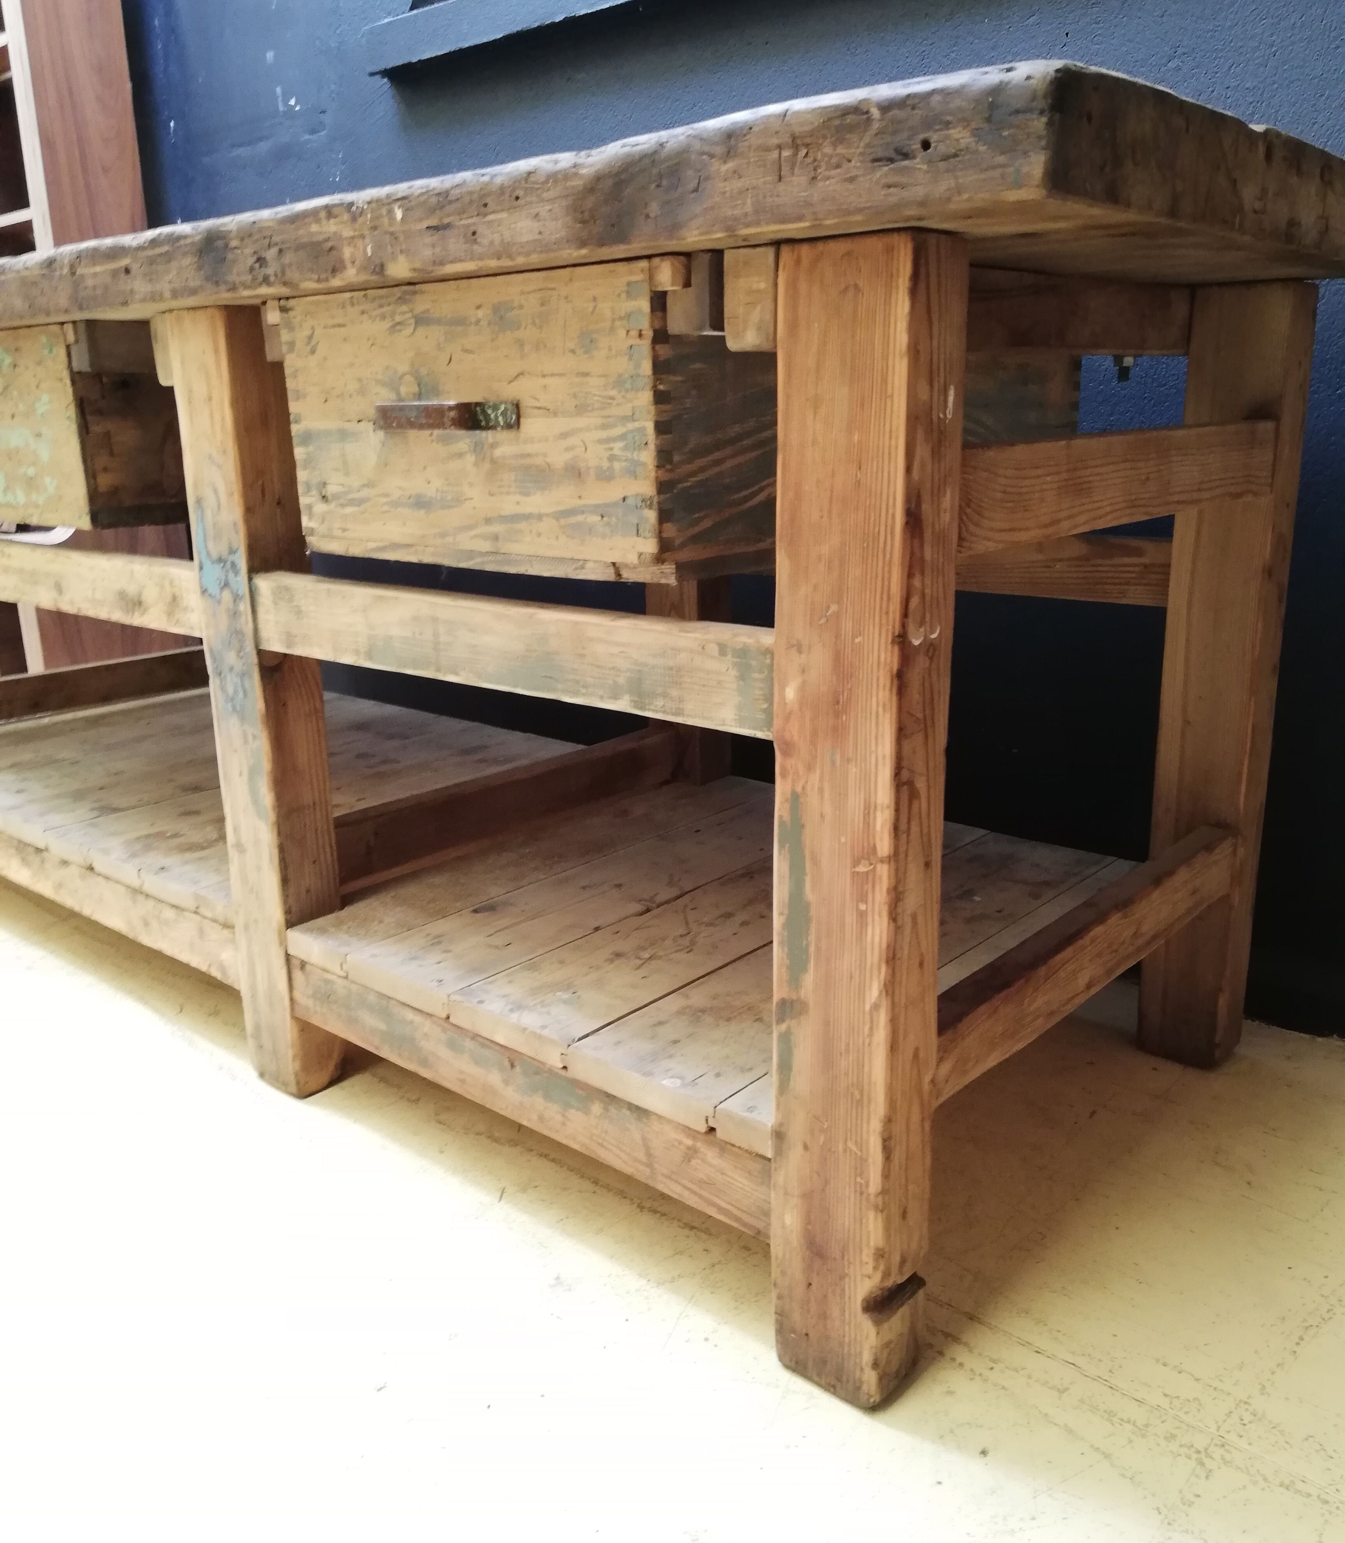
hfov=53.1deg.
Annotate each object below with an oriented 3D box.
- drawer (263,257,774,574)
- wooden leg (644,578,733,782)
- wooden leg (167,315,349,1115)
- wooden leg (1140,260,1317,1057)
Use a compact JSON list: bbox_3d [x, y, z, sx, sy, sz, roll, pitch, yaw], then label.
[{"bbox_3d":[0.032,-0.320,1.234,0.425,0.205,0.620,12,20,40],"label":"drawer"},{"bbox_3d":[0.024,-0.189,1.859,0.093,0.780,0.070,12,20,40],"label":"wooden leg"},{"bbox_3d":[-0.408,-0.052,1.363,0.098,0.780,0.066,12,20,40],"label":"wooden leg"},{"bbox_3d":[0.559,-0.075,1.381,0.092,0.788,0.068,12,20,40],"label":"wooden leg"}]

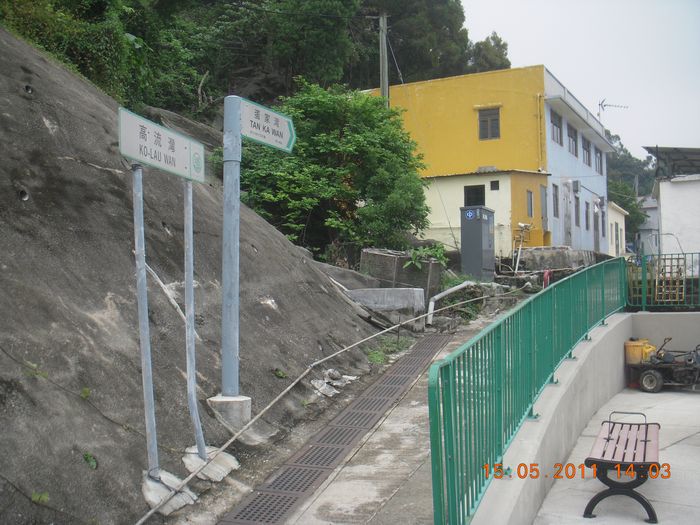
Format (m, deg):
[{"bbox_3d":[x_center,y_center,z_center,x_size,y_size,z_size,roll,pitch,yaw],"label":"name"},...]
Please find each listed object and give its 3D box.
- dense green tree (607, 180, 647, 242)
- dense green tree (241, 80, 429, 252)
[{"bbox_3d":[17.377,-3.188,49.000,3.600,4.600,3.500,0,-4,0],"label":"dense green tree"},{"bbox_3d":[-0.363,-2.225,18.000,4.300,4.100,4.000,0,-4,0],"label":"dense green tree"}]

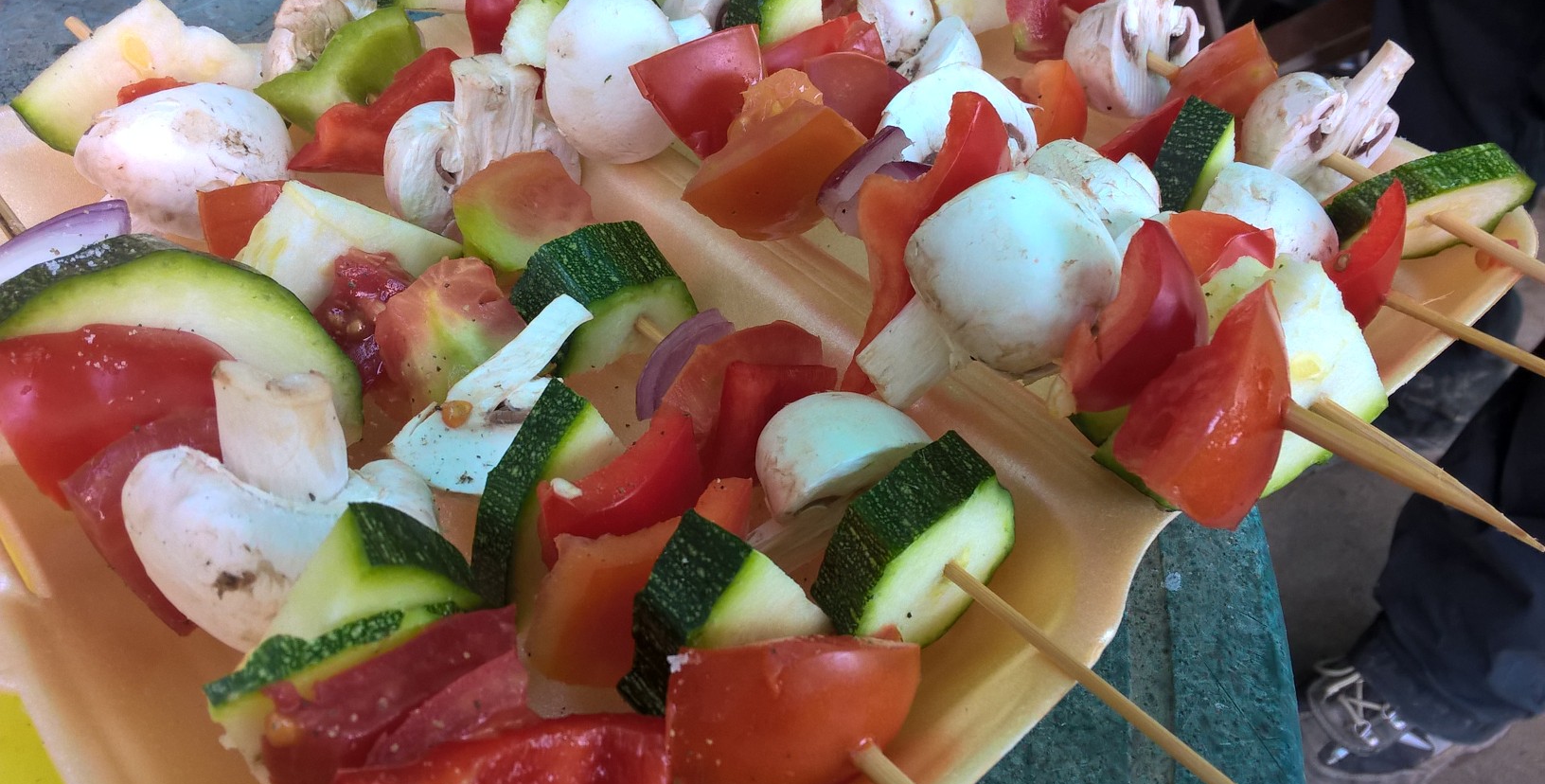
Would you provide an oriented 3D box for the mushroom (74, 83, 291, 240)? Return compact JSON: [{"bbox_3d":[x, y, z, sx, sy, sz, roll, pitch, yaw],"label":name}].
[{"bbox_3d":[-0.136,-0.052,0.293,0.050,0.036,0.046,-5,30,3],"label":"mushroom"}]

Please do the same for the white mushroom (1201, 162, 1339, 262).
[{"bbox_3d":[0.115,-0.039,0.295,0.035,0.030,0.035,7,30,-5],"label":"white mushroom"}]

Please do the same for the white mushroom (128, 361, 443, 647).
[{"bbox_3d":[-0.082,0.020,0.212,0.049,0.046,0.048,-5,12,1],"label":"white mushroom"}]

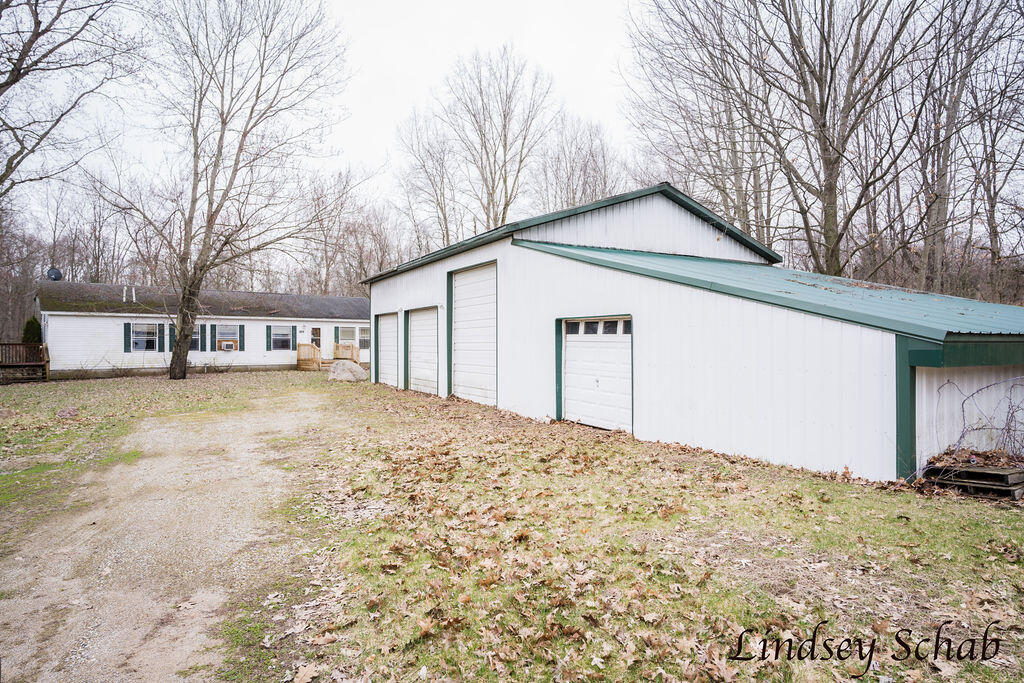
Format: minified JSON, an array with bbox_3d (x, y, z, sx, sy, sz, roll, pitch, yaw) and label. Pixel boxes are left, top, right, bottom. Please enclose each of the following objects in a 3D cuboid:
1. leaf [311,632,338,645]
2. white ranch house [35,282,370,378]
[{"bbox_3d":[-0.957,1.520,2.910,0.135,0.028,0.075,0,0,-12],"label":"leaf"},{"bbox_3d":[-16.700,-0.650,33.600,17.300,4.700,8.400,0,0,-40],"label":"white ranch house"}]

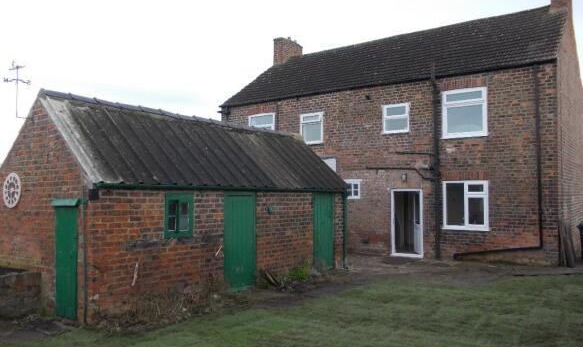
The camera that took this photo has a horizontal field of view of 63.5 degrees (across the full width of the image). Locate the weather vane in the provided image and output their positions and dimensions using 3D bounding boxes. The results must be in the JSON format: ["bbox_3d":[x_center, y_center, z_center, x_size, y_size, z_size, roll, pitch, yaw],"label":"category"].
[{"bbox_3d":[-4.512,-1.382,7.758,0.380,0.950,0.320,-2,-4,37],"label":"weather vane"}]

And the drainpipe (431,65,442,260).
[{"bbox_3d":[4.086,-0.356,13.439,0.140,5.580,0.150,-2,-4,34],"label":"drainpipe"}]

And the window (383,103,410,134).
[{"bbox_3d":[3.202,-1.657,14.376,0.857,0.873,0.100,-2,-3,34],"label":"window"}]

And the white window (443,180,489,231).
[{"bbox_3d":[4.793,0.888,13.003,1.233,1.362,0.120,-2,-4,34],"label":"white window"}]

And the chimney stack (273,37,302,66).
[{"bbox_3d":[-0.105,-5.418,21.745,0.510,1.280,1.550,-2,-3,34],"label":"chimney stack"}]

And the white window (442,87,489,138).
[{"bbox_3d":[4.826,-1.659,13.126,1.237,1.339,0.120,-2,-4,34],"label":"white window"}]

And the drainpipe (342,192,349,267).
[{"bbox_3d":[1.460,1.474,12.376,0.110,1.980,0.090,-2,-4,38],"label":"drainpipe"}]

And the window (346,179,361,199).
[{"bbox_3d":[1.929,0.513,14.996,0.620,0.589,0.120,-2,-4,34],"label":"window"}]

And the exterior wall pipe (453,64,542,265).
[{"bbox_3d":[5.448,-0.210,12.669,2.233,5.152,0.120,-2,-3,34],"label":"exterior wall pipe"}]

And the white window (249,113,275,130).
[{"bbox_3d":[-1.072,-1.525,17.178,1.193,1.220,0.120,-2,-4,34],"label":"white window"}]

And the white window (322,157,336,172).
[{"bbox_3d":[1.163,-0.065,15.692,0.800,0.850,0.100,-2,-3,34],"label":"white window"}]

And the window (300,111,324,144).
[{"bbox_3d":[0.707,-1.514,16.076,0.905,1.045,0.100,-2,-3,34],"label":"window"}]

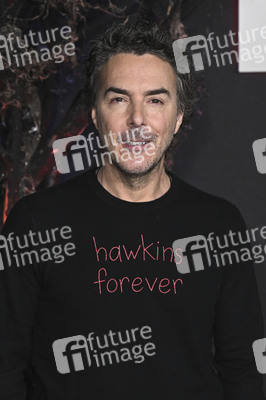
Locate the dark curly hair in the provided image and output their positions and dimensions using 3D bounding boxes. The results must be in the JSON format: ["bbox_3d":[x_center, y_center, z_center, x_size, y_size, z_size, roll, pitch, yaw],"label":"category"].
[{"bbox_3d":[0.014,-0.231,1.570,0.203,0.210,0.225,0,0,7],"label":"dark curly hair"}]

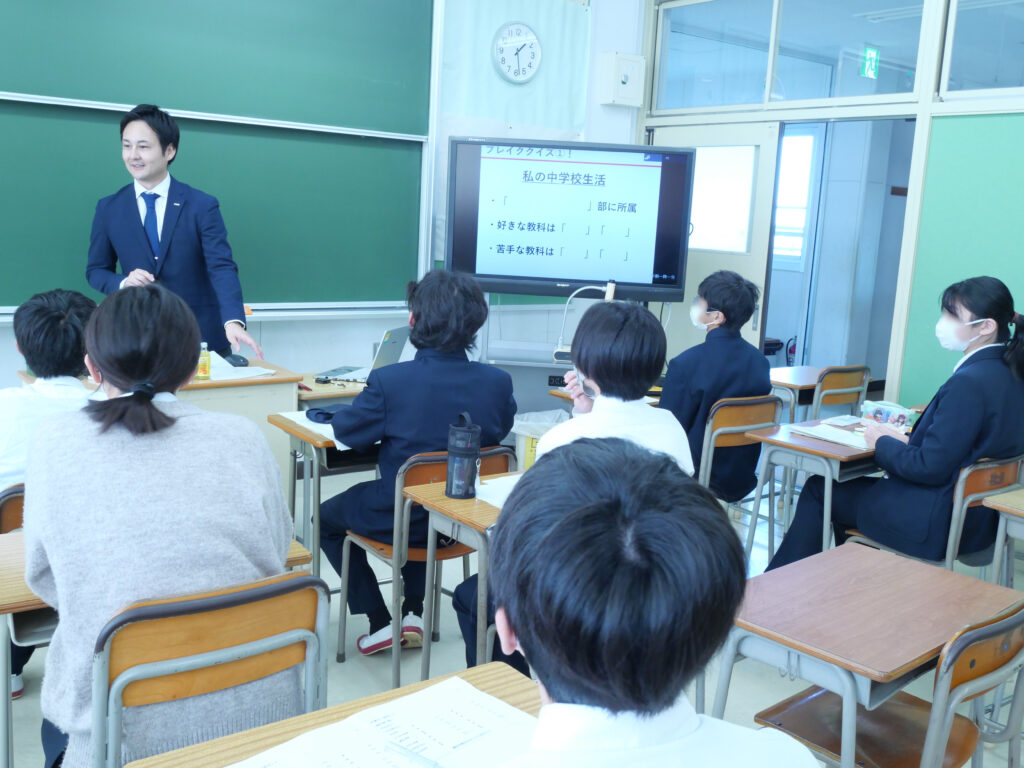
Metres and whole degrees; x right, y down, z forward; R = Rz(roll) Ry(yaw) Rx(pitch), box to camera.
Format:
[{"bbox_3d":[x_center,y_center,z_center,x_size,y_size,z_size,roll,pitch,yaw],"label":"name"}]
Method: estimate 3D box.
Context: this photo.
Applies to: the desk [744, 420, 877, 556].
[{"bbox_3d":[1.166,0.532,3.497,0.600,0.700,0.405,-5,12,-41],"label":"desk"}]

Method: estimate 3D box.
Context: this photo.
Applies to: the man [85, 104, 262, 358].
[{"bbox_3d":[-1.335,-0.180,3.755,0.620,1.785,0.420,0,10,-15],"label":"man"}]

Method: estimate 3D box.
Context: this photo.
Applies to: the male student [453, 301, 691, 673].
[{"bbox_3d":[0.140,0.401,2.321,0.500,1.245,0.620,-4,12,-36],"label":"male student"}]

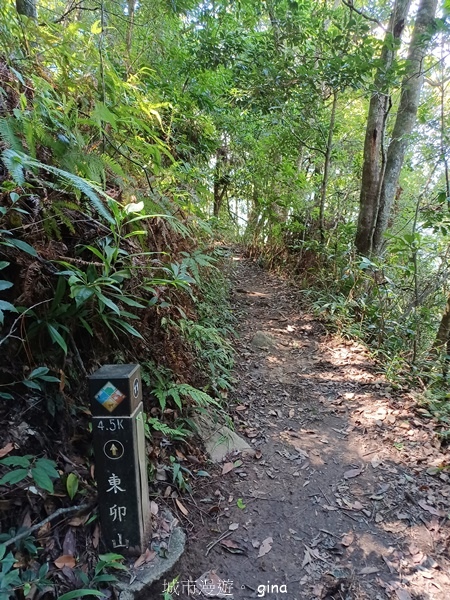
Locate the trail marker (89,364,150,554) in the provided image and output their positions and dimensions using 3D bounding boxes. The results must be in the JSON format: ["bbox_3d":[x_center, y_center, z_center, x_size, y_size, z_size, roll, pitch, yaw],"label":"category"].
[{"bbox_3d":[-0.401,0.618,1.694,0.150,0.701,0.150,-1,8,4],"label":"trail marker"}]

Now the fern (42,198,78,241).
[{"bbox_3d":[-0.930,-0.455,2.450,0.170,0.220,0.140,-9,13,-37],"label":"fern"}]

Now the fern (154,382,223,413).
[{"bbox_3d":[-0.225,0.585,2.600,0.350,0.140,0.200,-5,12,-20],"label":"fern"}]

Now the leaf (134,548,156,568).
[{"bbox_3d":[-0.303,0.978,1.640,0.084,0.027,0.075,-2,8,0],"label":"leaf"}]

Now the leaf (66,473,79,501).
[{"bbox_3d":[-0.608,0.746,1.730,0.046,0.108,0.030,-2,8,0],"label":"leaf"}]

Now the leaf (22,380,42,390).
[{"bbox_3d":[-0.782,0.348,1.760,0.075,0.030,0.050,-2,8,0],"label":"leaf"}]

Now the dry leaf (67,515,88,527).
[{"bbox_3d":[-0.615,0.926,1.820,0.083,0.022,0.050,-1,25,-14],"label":"dry leaf"}]

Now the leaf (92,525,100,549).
[{"bbox_3d":[-0.495,0.912,1.670,0.029,0.080,0.030,-2,8,0],"label":"leaf"}]

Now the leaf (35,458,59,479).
[{"bbox_3d":[-0.764,0.727,1.860,0.133,0.022,0.060,27,38,17],"label":"leaf"}]

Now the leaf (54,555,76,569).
[{"bbox_3d":[-0.626,1.026,1.700,0.080,0.020,0.055,4,21,-1],"label":"leaf"}]

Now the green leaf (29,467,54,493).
[{"bbox_3d":[-0.766,0.759,1.821,0.150,0.022,0.060,32,40,24],"label":"green leaf"}]

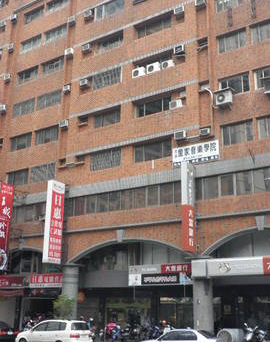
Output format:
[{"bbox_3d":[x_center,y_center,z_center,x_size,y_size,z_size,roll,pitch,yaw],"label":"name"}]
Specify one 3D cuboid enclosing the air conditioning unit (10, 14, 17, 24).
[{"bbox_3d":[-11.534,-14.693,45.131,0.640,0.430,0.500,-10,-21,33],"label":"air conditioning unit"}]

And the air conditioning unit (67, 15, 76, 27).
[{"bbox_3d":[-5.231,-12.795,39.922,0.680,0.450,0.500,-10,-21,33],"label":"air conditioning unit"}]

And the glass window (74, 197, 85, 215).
[{"bbox_3d":[-4.076,2.672,34.995,0.976,1.370,0.100,-11,-22,32],"label":"glass window"}]

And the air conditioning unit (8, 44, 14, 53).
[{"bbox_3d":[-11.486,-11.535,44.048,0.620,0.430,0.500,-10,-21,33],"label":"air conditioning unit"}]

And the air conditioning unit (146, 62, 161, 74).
[{"bbox_3d":[1.303,-7.115,32.732,0.840,0.620,0.300,-11,-22,32],"label":"air conditioning unit"}]

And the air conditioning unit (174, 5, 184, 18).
[{"bbox_3d":[3.234,-11.254,33.073,0.680,0.440,0.550,-11,-22,32],"label":"air conditioning unit"}]

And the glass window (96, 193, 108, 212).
[{"bbox_3d":[-2.282,2.312,33.020,1.104,1.282,0.100,-11,-20,32],"label":"glass window"}]

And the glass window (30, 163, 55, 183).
[{"bbox_3d":[-7.463,0.165,38.014,2.740,1.364,0.120,-10,-20,33],"label":"glass window"}]

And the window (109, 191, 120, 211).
[{"bbox_3d":[-1.404,2.198,33.294,1.021,1.428,0.100,-11,-22,32],"label":"window"}]

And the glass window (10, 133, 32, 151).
[{"bbox_3d":[-9.864,-2.501,40.586,2.722,1.328,0.120,-10,-20,33],"label":"glass window"}]

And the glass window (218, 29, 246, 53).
[{"bbox_3d":[6.244,-8.173,29.906,1.892,1.146,0.150,-11,-22,32],"label":"glass window"}]

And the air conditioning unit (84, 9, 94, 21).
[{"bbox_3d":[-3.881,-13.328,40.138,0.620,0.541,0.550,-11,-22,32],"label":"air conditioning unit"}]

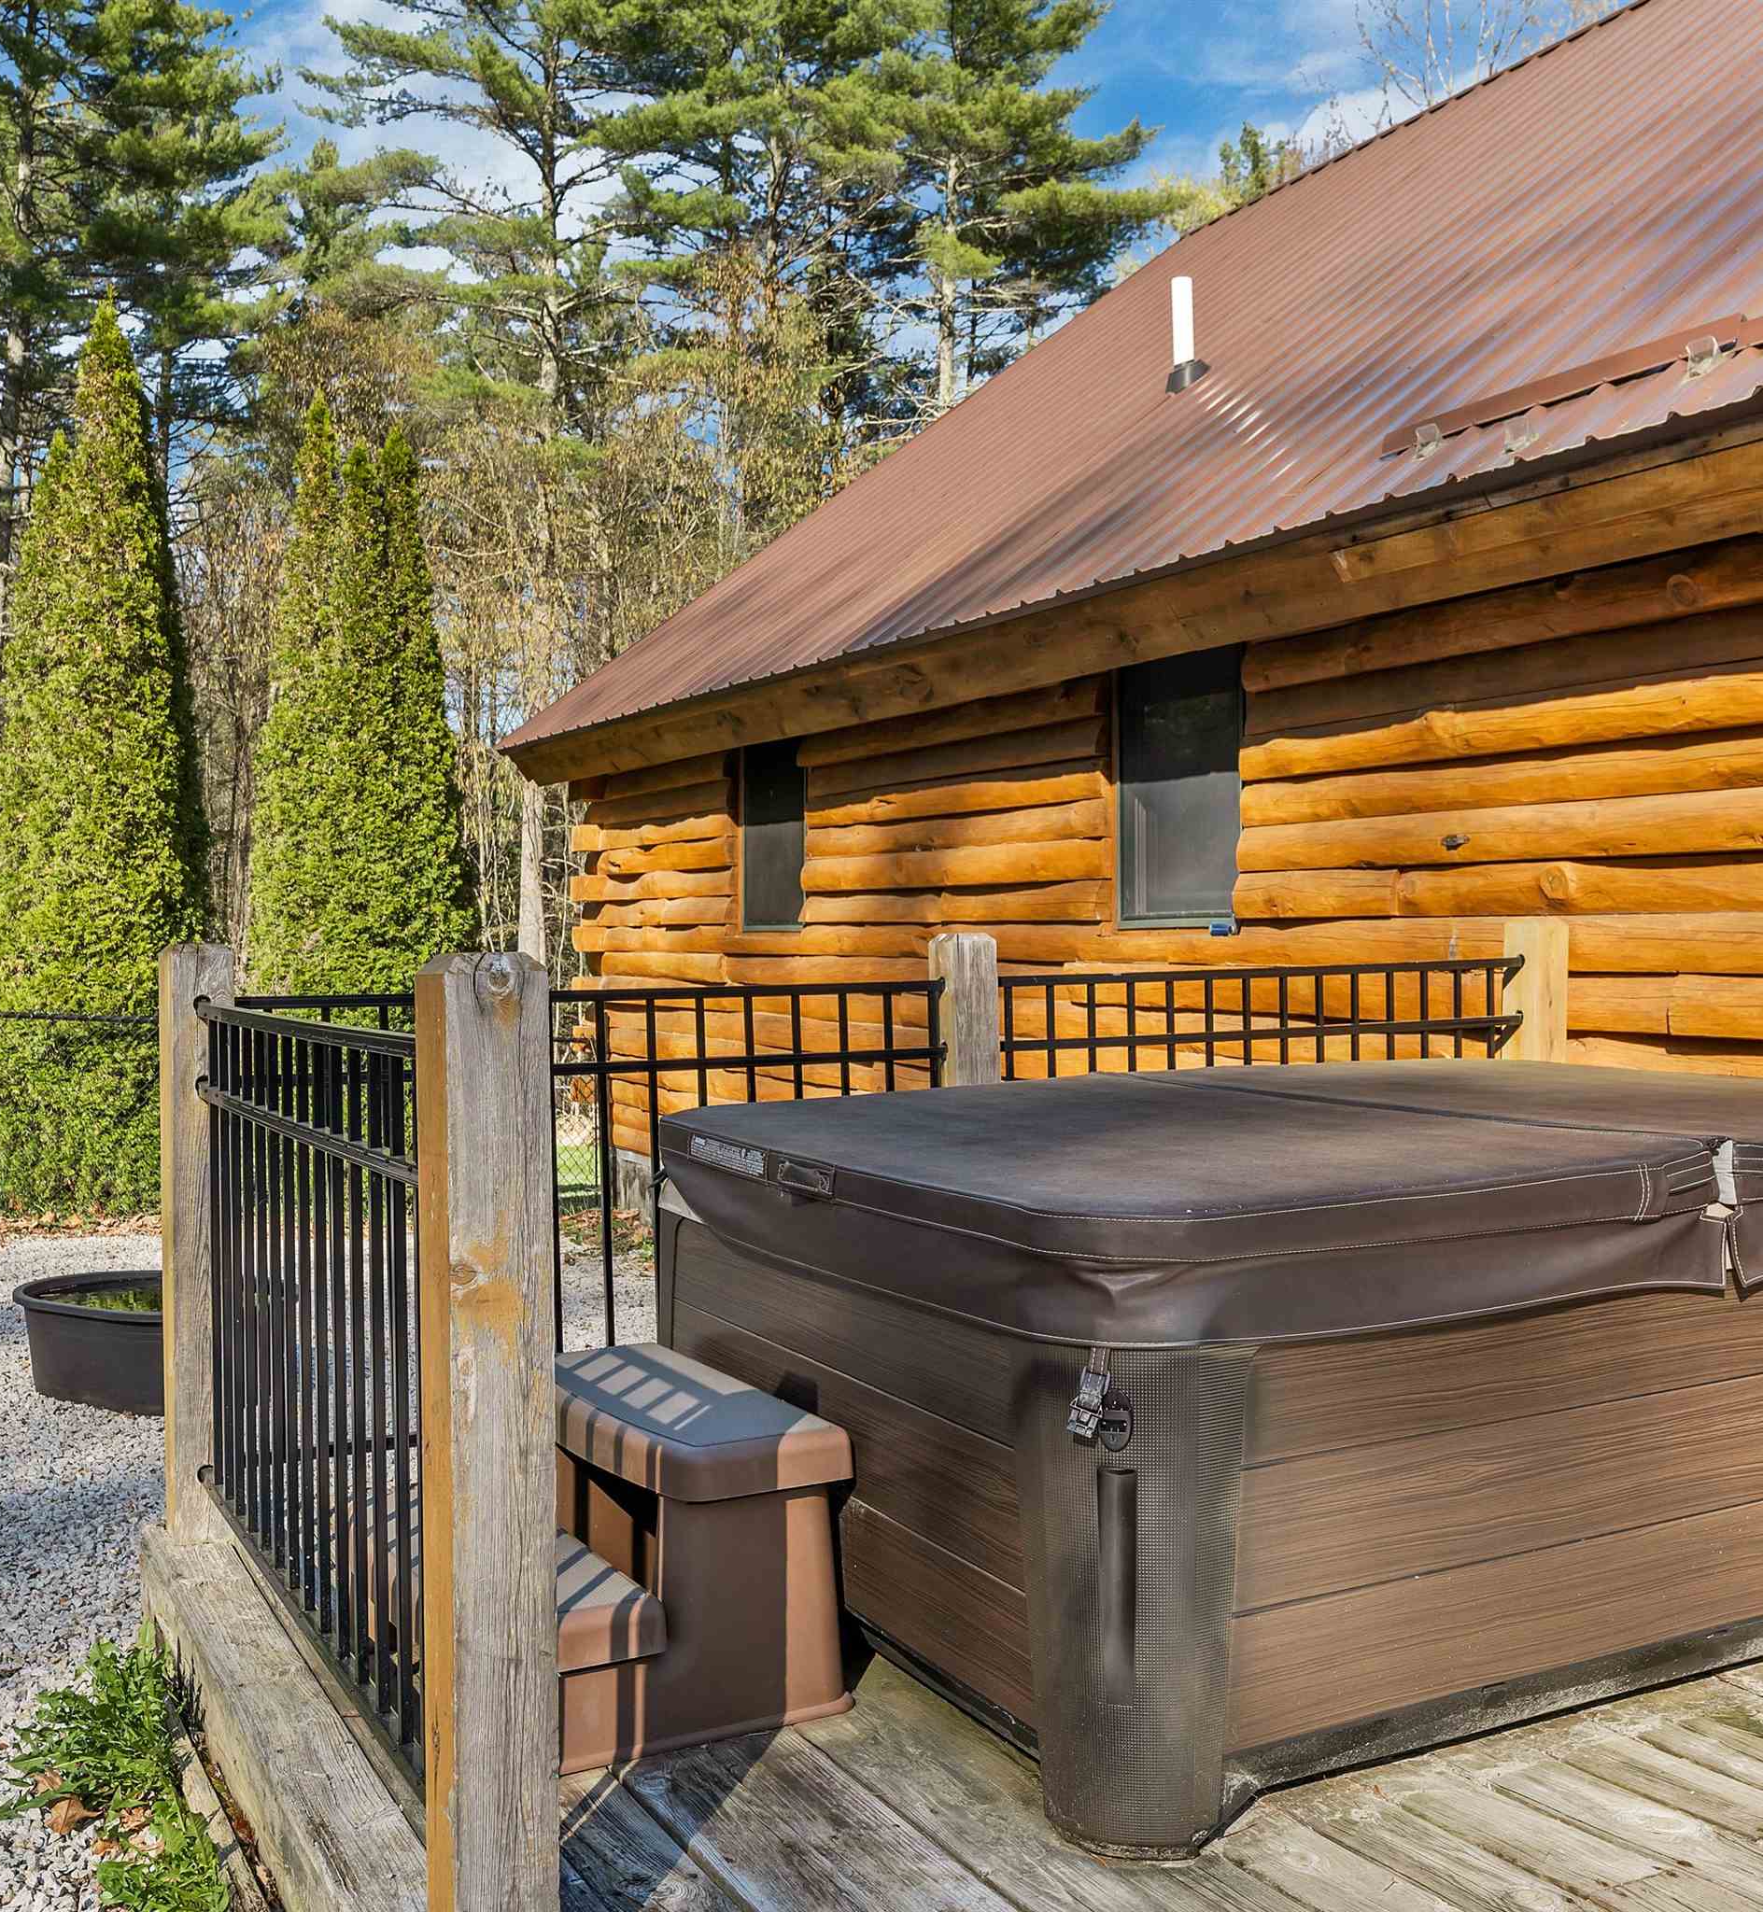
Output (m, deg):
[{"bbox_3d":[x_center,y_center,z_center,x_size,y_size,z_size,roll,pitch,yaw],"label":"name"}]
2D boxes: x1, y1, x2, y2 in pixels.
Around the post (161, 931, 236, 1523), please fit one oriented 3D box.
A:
[{"bbox_3d":[-1.284,0.530,3.584,0.116,1.108,0.116,-1,1,-28],"label":"post"}]

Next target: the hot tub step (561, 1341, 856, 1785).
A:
[{"bbox_3d":[-0.447,0.886,2.926,0.604,0.410,0.695,-1,1,-28],"label":"hot tub step"}]

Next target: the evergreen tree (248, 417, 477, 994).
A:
[{"bbox_3d":[-3.337,-0.894,12.300,1.413,5.133,1.413,-1,1,-15],"label":"evergreen tree"}]

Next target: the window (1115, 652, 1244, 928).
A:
[{"bbox_3d":[1.189,-0.651,7.403,0.100,1.060,0.832,-1,1,-28],"label":"window"}]

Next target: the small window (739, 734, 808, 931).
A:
[{"bbox_3d":[-0.568,-0.690,10.755,0.100,1.060,0.878,-1,1,-28],"label":"small window"}]

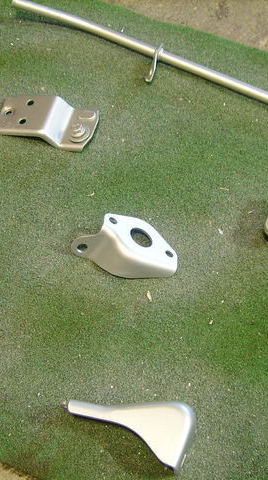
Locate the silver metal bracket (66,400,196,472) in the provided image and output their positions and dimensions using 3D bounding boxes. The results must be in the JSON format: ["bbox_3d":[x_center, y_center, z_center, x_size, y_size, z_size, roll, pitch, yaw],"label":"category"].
[{"bbox_3d":[-0.001,0.186,0.956,0.122,0.022,0.070,0,55,2],"label":"silver metal bracket"}]

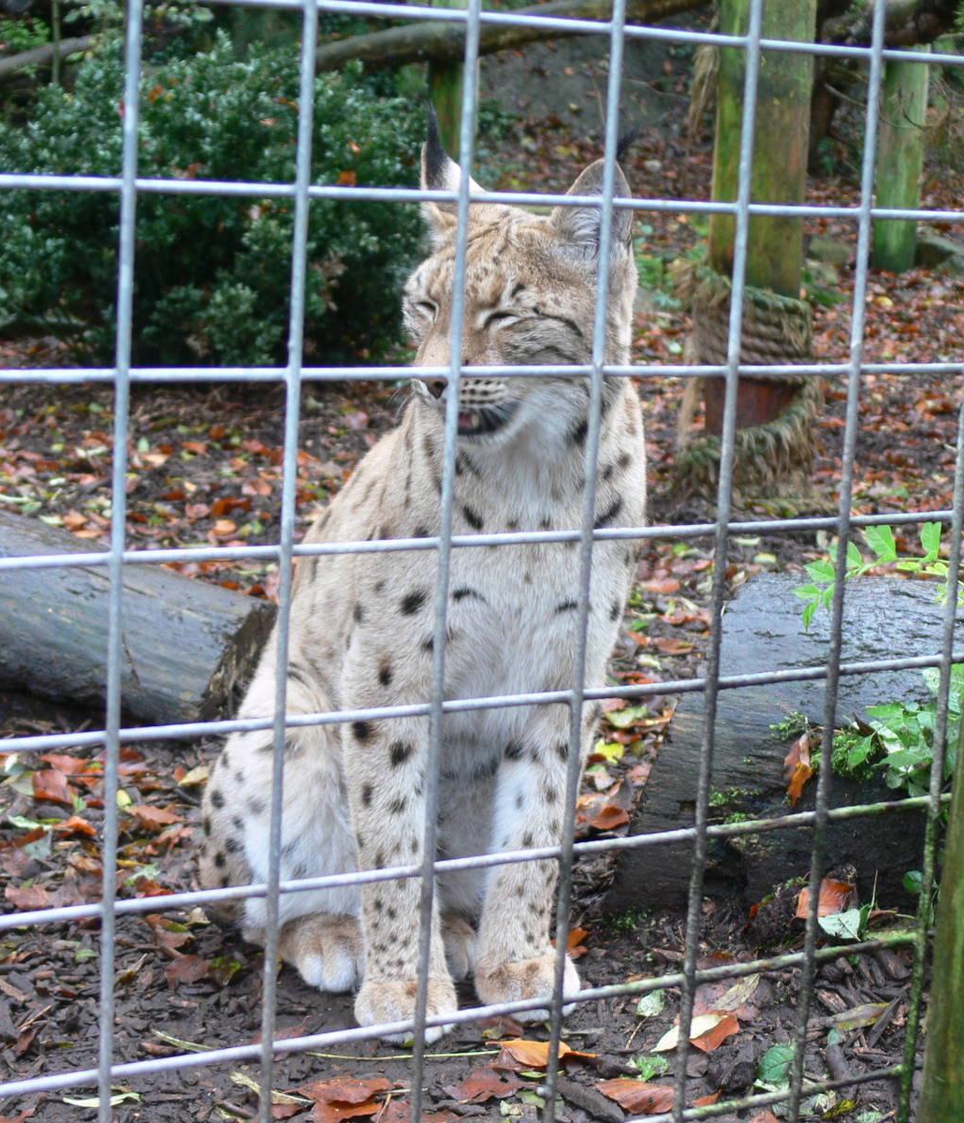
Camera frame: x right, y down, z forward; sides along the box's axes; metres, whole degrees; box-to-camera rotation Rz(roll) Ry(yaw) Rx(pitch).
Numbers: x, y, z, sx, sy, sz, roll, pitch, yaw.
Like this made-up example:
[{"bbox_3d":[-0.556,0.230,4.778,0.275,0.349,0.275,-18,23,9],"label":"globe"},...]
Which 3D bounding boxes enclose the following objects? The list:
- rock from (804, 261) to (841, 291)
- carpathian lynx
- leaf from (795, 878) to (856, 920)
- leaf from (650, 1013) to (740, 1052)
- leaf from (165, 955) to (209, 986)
[{"bbox_3d":[1.309,-1.102,8.500,0.140,0.110,0.120,3,12,0],"label":"rock"},{"bbox_3d":[-0.079,-0.017,2.116,0.280,0.790,0.480,-3,13,-26],"label":"carpathian lynx"},{"bbox_3d":[0.352,0.346,2.261,0.060,0.035,0.035,3,12,0],"label":"leaf"},{"bbox_3d":[0.190,0.420,1.968,0.075,0.020,0.065,3,12,0],"label":"leaf"},{"bbox_3d":[-0.274,0.381,2.051,0.040,0.018,0.050,3,12,0],"label":"leaf"}]

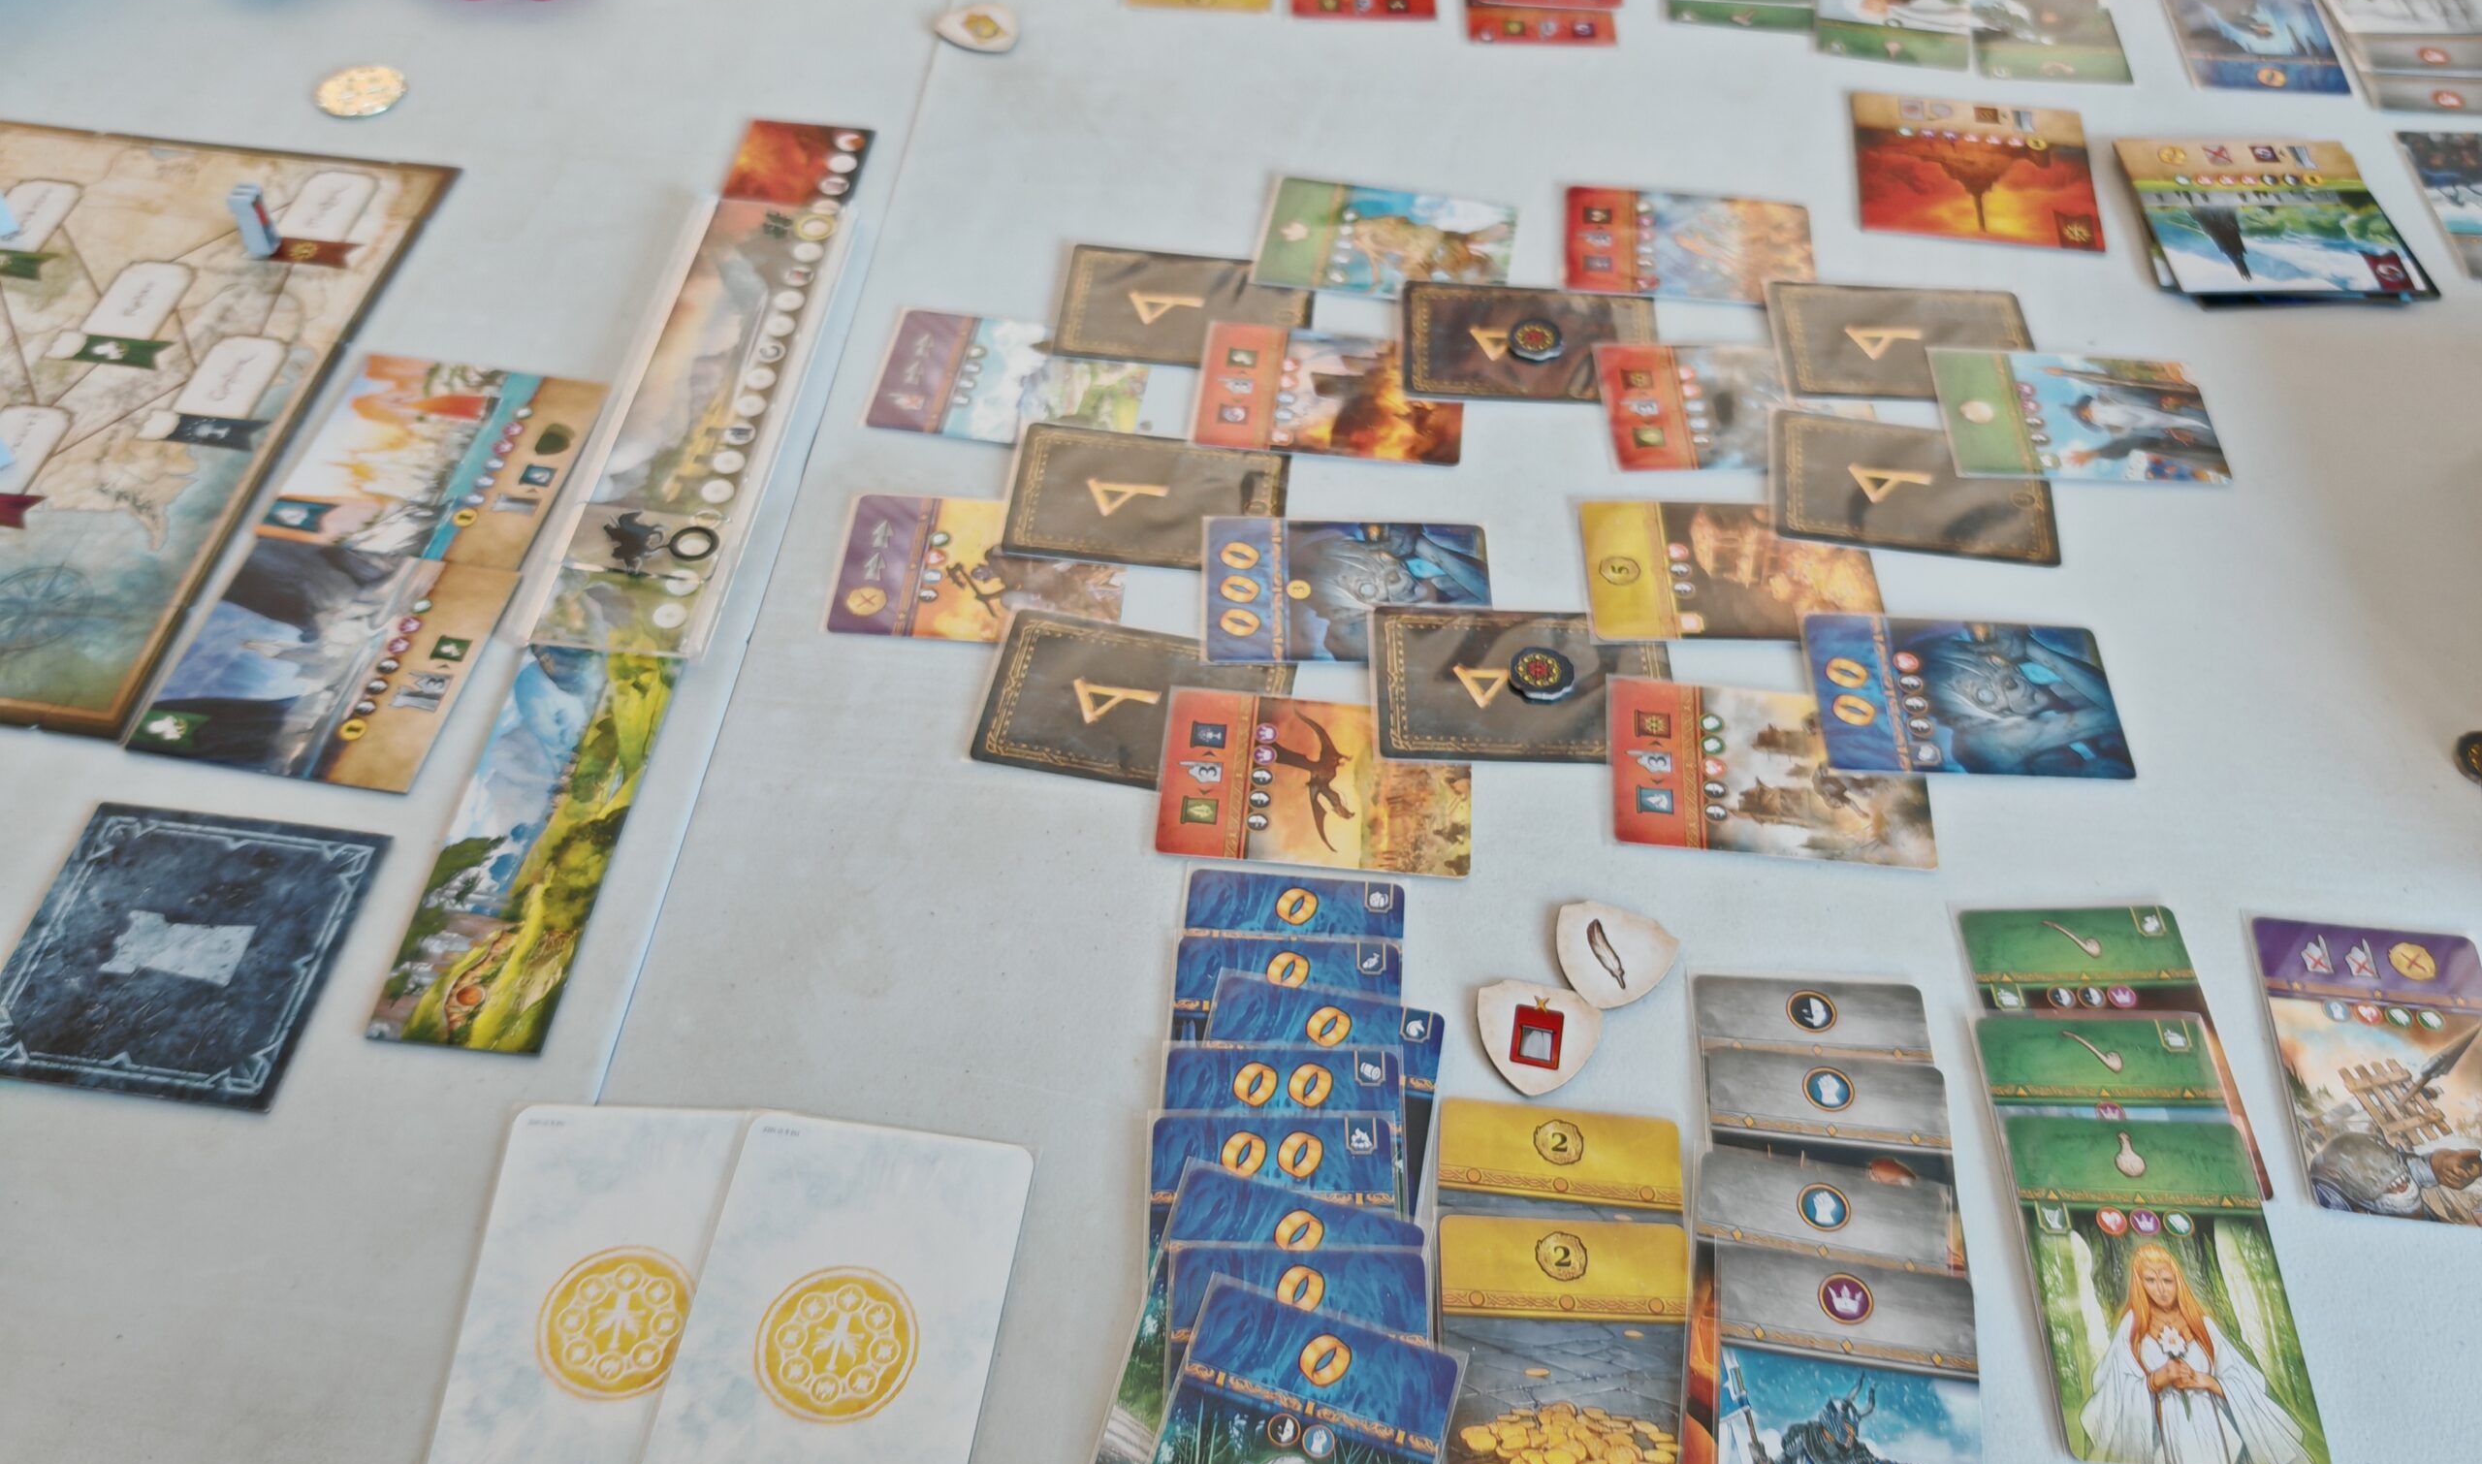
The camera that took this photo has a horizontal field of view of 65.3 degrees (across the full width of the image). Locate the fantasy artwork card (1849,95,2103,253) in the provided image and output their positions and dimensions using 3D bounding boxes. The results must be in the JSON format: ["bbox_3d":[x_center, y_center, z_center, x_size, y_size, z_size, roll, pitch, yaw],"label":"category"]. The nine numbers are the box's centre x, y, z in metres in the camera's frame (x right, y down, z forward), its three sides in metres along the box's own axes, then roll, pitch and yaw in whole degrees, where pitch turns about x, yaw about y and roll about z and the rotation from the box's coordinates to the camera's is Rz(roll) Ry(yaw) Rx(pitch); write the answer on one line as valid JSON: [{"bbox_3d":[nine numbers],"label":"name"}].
[{"bbox_3d":[0.252,-0.194,0.664,0.079,0.002,0.077,6,53,5],"label":"fantasy artwork card"}]

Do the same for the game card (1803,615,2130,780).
[{"bbox_3d":[0.197,-0.010,0.527,0.080,0.001,0.054,2,53,2],"label":"game card"}]

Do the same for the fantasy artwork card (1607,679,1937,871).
[{"bbox_3d":[0.117,0.009,0.429,0.069,0.001,0.046,5,53,3],"label":"fantasy artwork card"}]

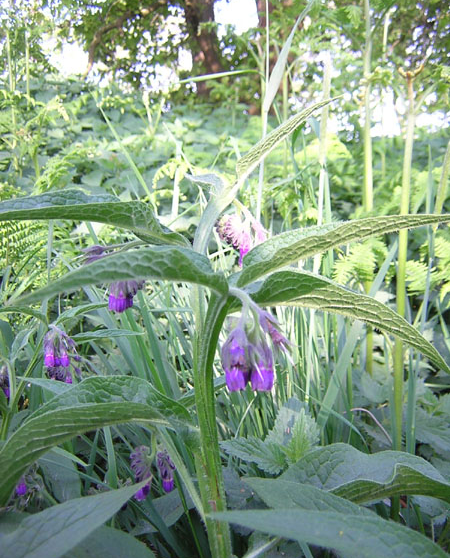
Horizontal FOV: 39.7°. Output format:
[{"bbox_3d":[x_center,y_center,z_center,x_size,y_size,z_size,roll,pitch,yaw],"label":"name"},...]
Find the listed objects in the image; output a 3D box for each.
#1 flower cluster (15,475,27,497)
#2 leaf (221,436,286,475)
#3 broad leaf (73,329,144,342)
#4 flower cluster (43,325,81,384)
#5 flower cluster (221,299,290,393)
[{"bbox_3d":[-0.197,0.200,0.600,0.013,0.022,0.013,0,9,0],"label":"flower cluster"},{"bbox_3d":[0.026,0.164,0.580,0.066,0.017,0.038,16,31,-8],"label":"leaf"},{"bbox_3d":[-0.119,0.058,0.640,0.076,0.012,0.028,0,9,2],"label":"broad leaf"},{"bbox_3d":[-0.162,0.075,0.620,0.037,0.057,0.034,0,9,0],"label":"flower cluster"},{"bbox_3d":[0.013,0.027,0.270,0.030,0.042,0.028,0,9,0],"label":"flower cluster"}]

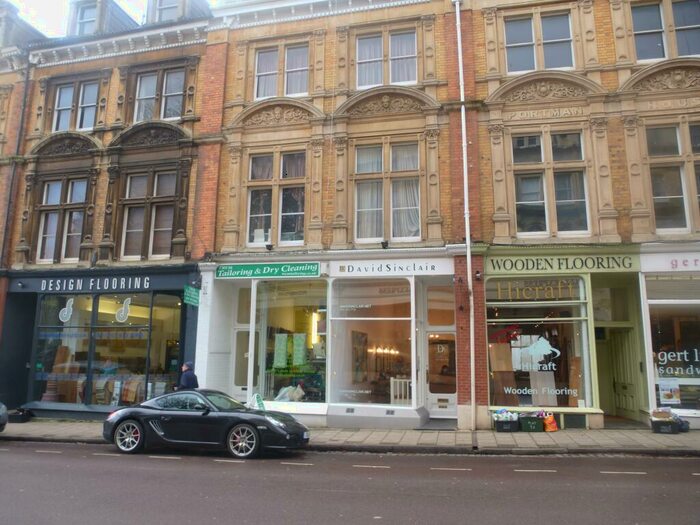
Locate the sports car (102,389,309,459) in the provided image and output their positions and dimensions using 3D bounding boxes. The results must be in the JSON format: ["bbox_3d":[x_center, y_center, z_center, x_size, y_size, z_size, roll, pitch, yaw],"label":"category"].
[{"bbox_3d":[-2.970,3.265,10.170,4.350,1.300,1.820,-2,-11,12],"label":"sports car"}]

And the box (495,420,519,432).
[{"bbox_3d":[3.530,3.635,10.910,0.490,0.260,0.370,-2,-10,12],"label":"box"}]

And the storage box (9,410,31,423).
[{"bbox_3d":[-9.060,4.255,13.360,0.530,0.265,0.370,-2,-10,12],"label":"storage box"}]

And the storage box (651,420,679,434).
[{"bbox_3d":[6.600,3.440,10.250,0.510,0.270,0.370,-4,-11,24],"label":"storage box"}]

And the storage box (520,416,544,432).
[{"bbox_3d":[4.050,3.590,10.850,0.510,0.325,0.380,-2,-10,12],"label":"storage box"}]

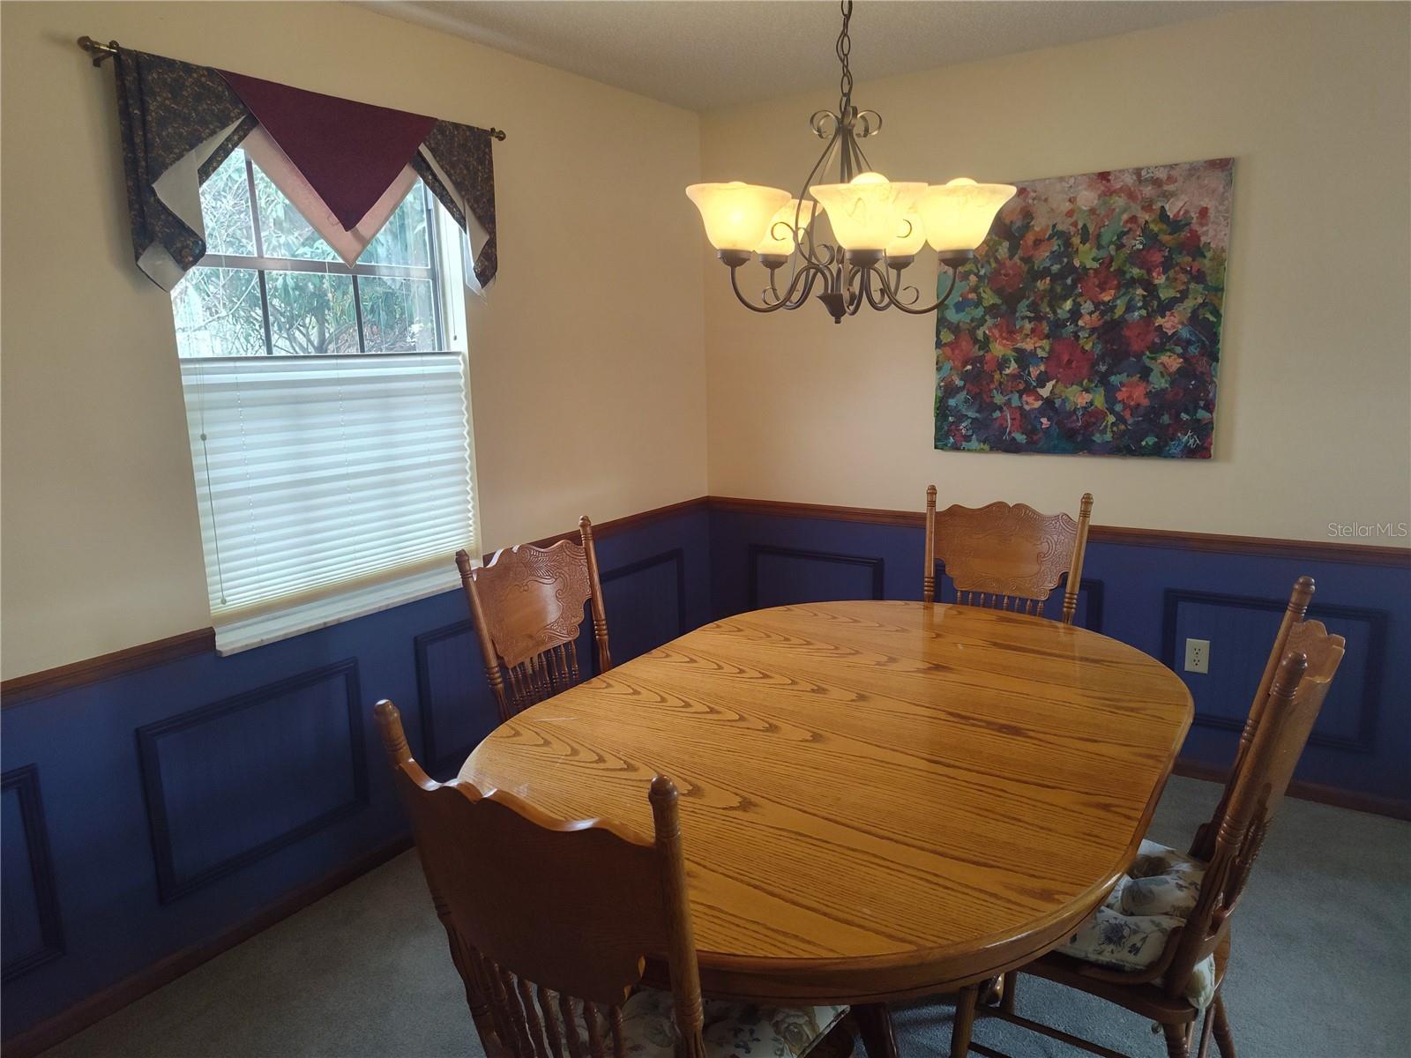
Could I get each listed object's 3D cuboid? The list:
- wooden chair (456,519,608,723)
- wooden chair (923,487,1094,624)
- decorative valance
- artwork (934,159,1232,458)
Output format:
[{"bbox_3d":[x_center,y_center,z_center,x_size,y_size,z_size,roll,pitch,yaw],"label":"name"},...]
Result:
[{"bbox_3d":[-0.258,0.539,2.386,0.545,1.052,0.520,5,13,30],"label":"wooden chair"},{"bbox_3d":[0.827,0.434,2.772,0.520,1.052,0.545,5,13,30],"label":"wooden chair"},{"bbox_3d":[-0.952,-0.865,2.464,0.105,0.497,1.074,6,13,33],"label":"decorative valance"},{"bbox_3d":[1.231,-0.710,3.177,0.914,0.914,0.038,6,13,33],"label":"artwork"}]

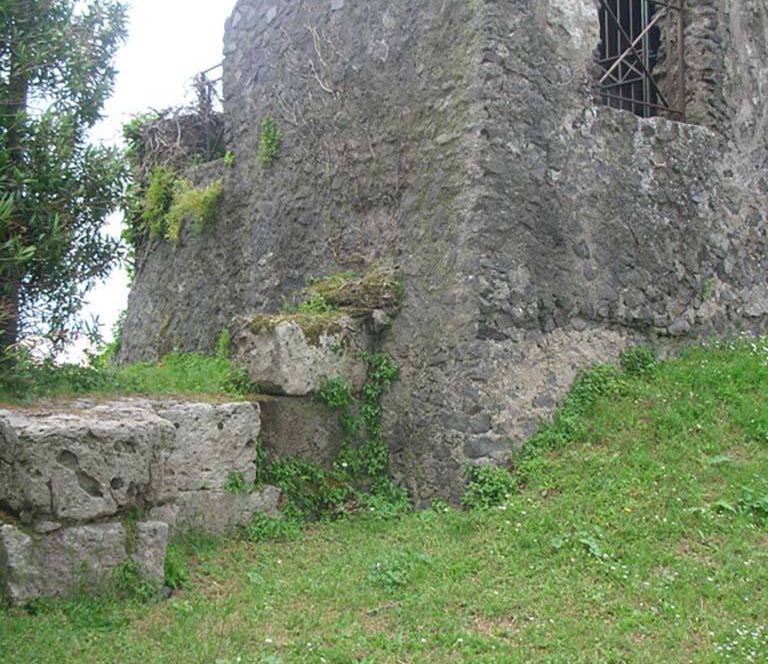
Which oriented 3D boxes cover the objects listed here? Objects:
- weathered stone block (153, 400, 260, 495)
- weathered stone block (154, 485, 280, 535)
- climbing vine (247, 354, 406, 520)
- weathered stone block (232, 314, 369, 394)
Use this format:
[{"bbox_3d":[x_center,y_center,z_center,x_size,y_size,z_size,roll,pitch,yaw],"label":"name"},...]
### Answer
[{"bbox_3d":[-1.109,0.691,6.400,0.643,0.505,0.500,0,-1,-12],"label":"weathered stone block"},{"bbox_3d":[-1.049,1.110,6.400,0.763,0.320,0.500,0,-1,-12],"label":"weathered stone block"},{"bbox_3d":[-0.420,0.677,7.200,0.955,1.095,0.650,0,-1,-15],"label":"climbing vine"},{"bbox_3d":[-0.585,0.164,7.000,0.859,0.511,0.600,0,-1,-12],"label":"weathered stone block"}]

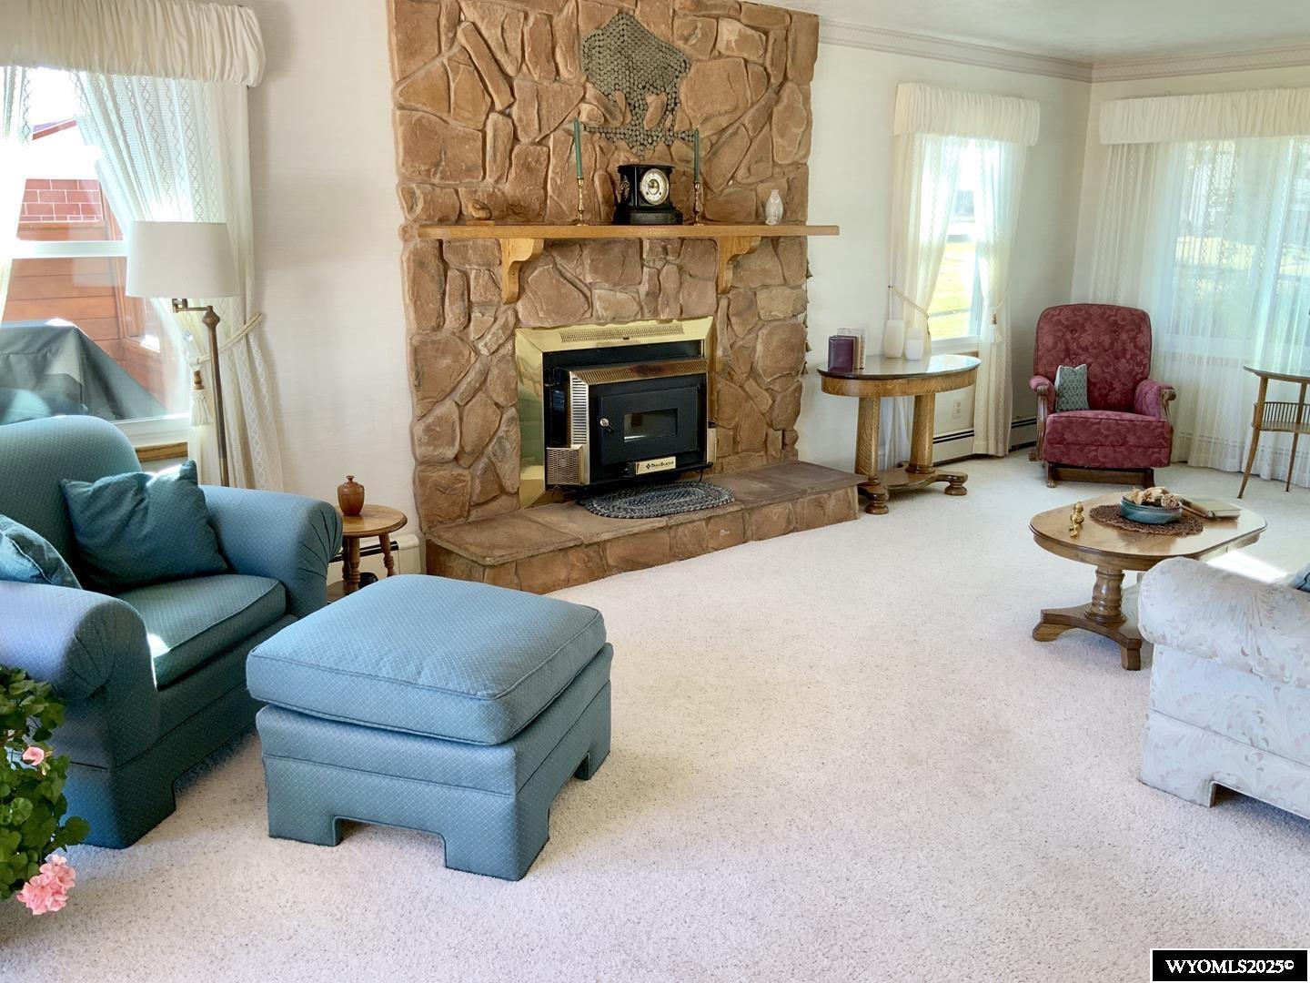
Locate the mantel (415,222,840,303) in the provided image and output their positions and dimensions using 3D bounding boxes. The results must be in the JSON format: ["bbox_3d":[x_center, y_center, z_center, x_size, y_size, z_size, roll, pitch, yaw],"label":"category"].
[{"bbox_3d":[-0.013,-1.020,4.900,2.160,0.327,0.265,-11,18,-37],"label":"mantel"}]

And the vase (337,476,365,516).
[{"bbox_3d":[-1.053,0.014,3.789,0.094,0.139,0.094,-11,18,-37],"label":"vase"}]

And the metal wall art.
[{"bbox_3d":[-0.062,-1.774,4.788,0.615,0.560,0.050,-11,18,-37],"label":"metal wall art"}]

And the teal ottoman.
[{"bbox_3d":[-0.542,0.570,2.893,0.675,0.485,0.675,5,15,16],"label":"teal ottoman"}]

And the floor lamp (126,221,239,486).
[{"bbox_3d":[-1.500,-0.137,3.632,0.400,1.463,0.370,-11,18,-37],"label":"floor lamp"}]

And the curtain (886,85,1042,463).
[{"bbox_3d":[1.774,-1.199,6.446,1.130,2.170,0.180,-11,18,-37],"label":"curtain"}]

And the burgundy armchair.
[{"bbox_3d":[2.595,-0.577,6.513,0.770,0.975,0.820,2,15,5],"label":"burgundy armchair"}]

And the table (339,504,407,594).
[{"bbox_3d":[-1.036,0.325,3.828,0.358,0.482,0.358,-11,18,-37],"label":"table"}]

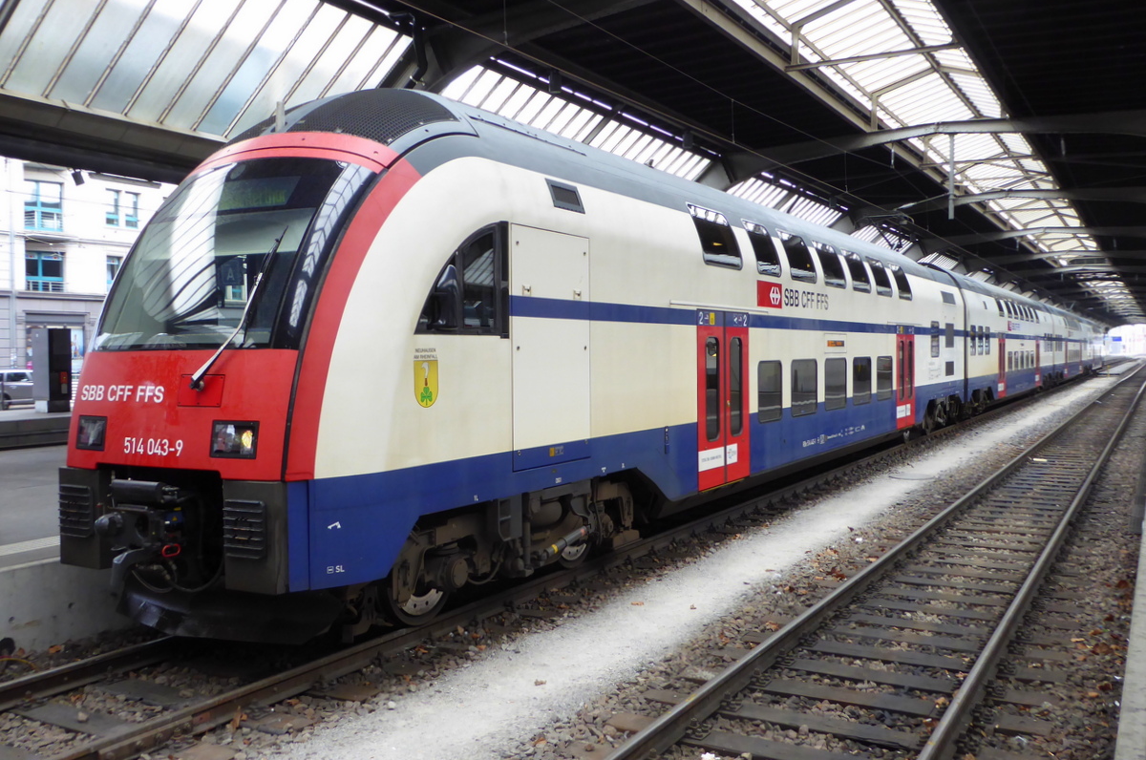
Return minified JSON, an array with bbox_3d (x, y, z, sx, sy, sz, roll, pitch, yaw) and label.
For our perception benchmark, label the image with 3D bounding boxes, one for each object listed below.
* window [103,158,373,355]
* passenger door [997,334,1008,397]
[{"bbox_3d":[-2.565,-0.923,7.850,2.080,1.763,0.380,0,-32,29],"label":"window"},{"bbox_3d":[13.840,-0.455,34.241,0.090,2.080,1.720,0,2,29],"label":"passenger door"}]

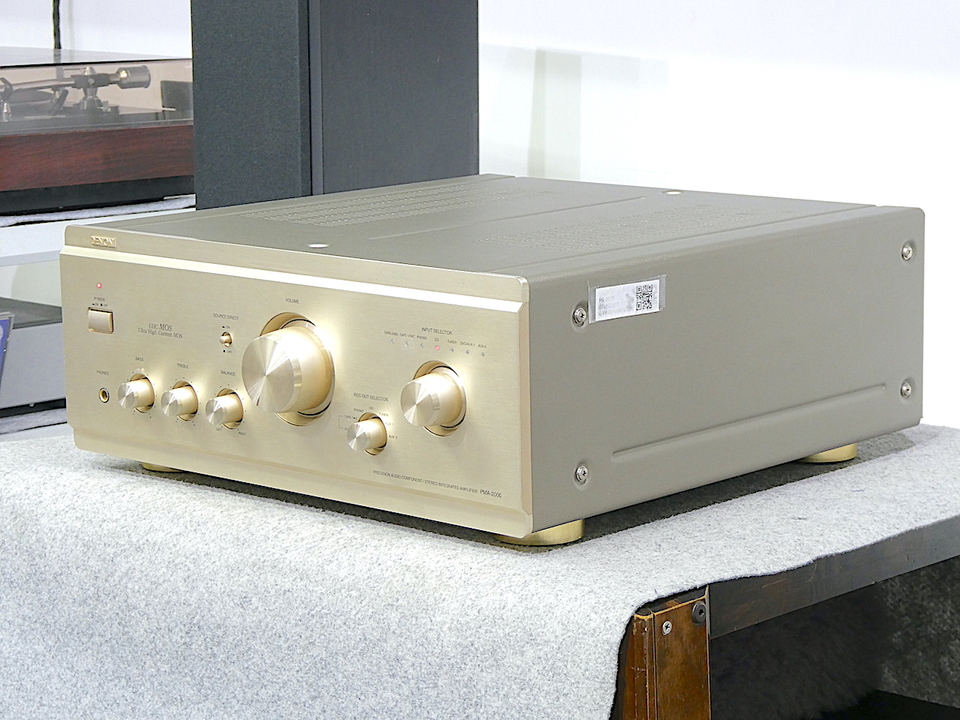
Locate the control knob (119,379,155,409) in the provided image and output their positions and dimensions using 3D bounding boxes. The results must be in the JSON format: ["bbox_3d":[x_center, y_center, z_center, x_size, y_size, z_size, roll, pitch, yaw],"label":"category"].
[{"bbox_3d":[-0.231,0.023,1.675,0.018,0.018,0.018,8,13,42],"label":"control knob"}]

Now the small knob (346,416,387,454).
[{"bbox_3d":[-0.069,0.046,1.527,0.018,0.018,0.018,8,13,42],"label":"small knob"}]

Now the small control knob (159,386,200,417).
[{"bbox_3d":[-0.198,0.028,1.646,0.018,0.018,0.018,8,13,42],"label":"small control knob"}]

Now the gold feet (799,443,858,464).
[{"bbox_3d":[0.237,0.058,1.754,0.057,0.019,0.057,8,13,42],"label":"gold feet"}]

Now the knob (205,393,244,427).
[{"bbox_3d":[-0.165,0.033,1.615,0.018,0.018,0.018,8,13,42],"label":"knob"}]

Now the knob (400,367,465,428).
[{"bbox_3d":[-0.029,0.024,1.483,0.031,0.031,0.024,8,13,42],"label":"knob"}]

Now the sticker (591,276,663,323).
[{"bbox_3d":[0.089,-0.036,1.498,0.001,0.021,0.065,8,13,42],"label":"sticker"}]

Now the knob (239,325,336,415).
[{"bbox_3d":[-0.122,0.007,1.564,0.052,0.052,0.030,8,13,42],"label":"knob"}]

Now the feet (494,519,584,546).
[{"bbox_3d":[0.036,0.099,1.535,0.057,0.019,0.057,-1,10,0],"label":"feet"}]

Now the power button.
[{"bbox_3d":[-0.258,-0.026,1.699,0.025,0.015,0.006,8,13,42],"label":"power button"}]

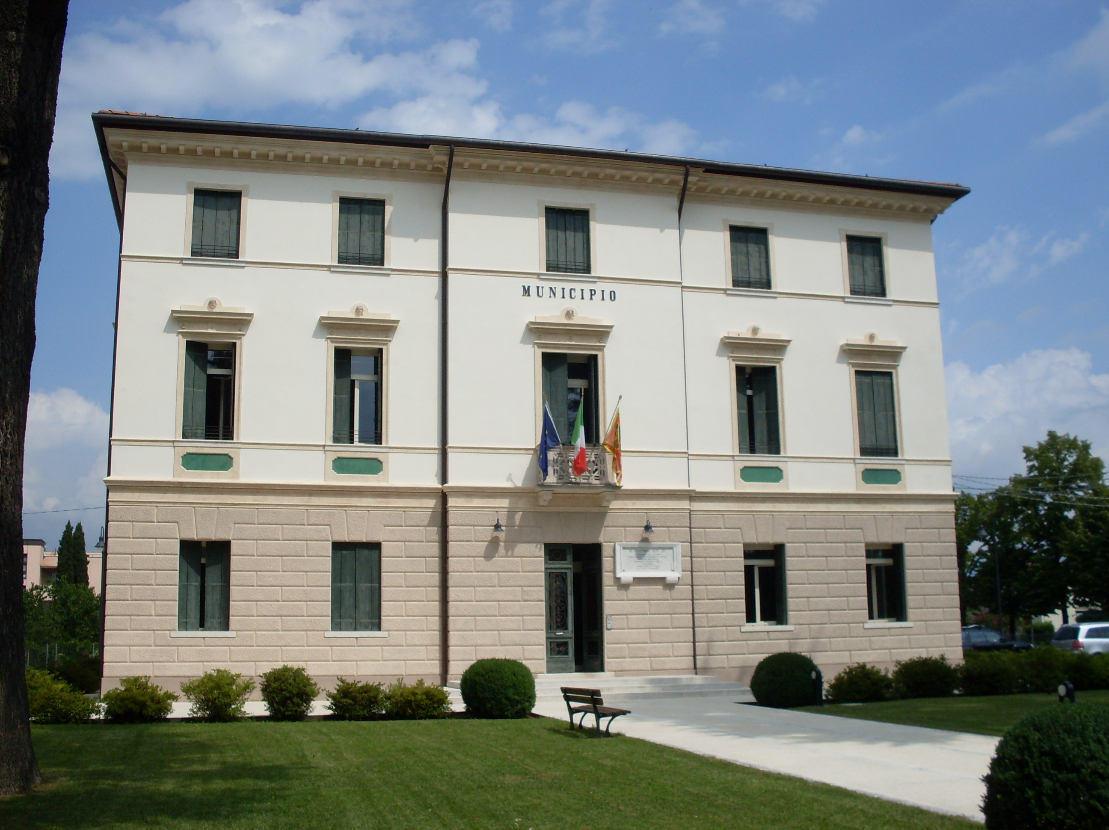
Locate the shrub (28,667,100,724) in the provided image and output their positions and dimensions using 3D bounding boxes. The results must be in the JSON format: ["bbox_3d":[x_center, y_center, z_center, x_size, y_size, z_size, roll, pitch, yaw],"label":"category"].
[{"bbox_3d":[-9.012,5.088,22.100,1.526,1.023,1.300,2,-11,-14],"label":"shrub"}]

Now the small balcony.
[{"bbox_3d":[0.495,1.295,29.758,1.842,1.013,0.840,2,-11,-15],"label":"small balcony"}]

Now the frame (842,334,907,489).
[{"bbox_3d":[8.715,-0.109,32.747,1.823,4.261,0.280,2,-11,-15],"label":"frame"}]

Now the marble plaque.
[{"bbox_3d":[2.356,3.741,30.649,1.765,1.042,0.140,2,-11,-14],"label":"marble plaque"}]

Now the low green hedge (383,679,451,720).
[{"bbox_3d":[-2.563,5.311,22.756,1.255,0.711,1.130,2,-11,-15],"label":"low green hedge"}]

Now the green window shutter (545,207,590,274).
[{"bbox_3d":[0.383,-4.901,34.186,1.222,1.891,0.070,2,-11,-14],"label":"green window shutter"}]

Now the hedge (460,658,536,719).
[{"bbox_3d":[-1.074,5.196,23.153,1.445,1.094,1.445,-1,-11,0],"label":"hedge"}]

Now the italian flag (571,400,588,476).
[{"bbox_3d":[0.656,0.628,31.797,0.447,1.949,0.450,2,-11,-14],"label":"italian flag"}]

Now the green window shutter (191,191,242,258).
[{"bbox_3d":[-8.303,-4.689,29.877,1.186,1.778,0.070,2,-11,-14],"label":"green window shutter"}]

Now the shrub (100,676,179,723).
[{"bbox_3d":[-7.594,5.214,22.300,1.397,0.844,1.300,2,-11,-14],"label":"shrub"}]

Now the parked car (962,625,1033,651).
[{"bbox_3d":[16.968,9.365,49.289,4.300,1.480,1.750,2,-11,-14],"label":"parked car"}]

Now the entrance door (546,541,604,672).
[{"bbox_3d":[0.479,4.712,29.749,1.449,3.121,0.200,2,-11,-15],"label":"entrance door"}]

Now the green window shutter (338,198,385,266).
[{"bbox_3d":[-5.248,-4.993,33.184,1.222,1.891,0.070,2,-11,-14],"label":"green window shutter"}]

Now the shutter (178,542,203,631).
[{"bbox_3d":[-9.121,4.291,30.498,0.603,2.241,0.100,2,-11,-14],"label":"shutter"}]

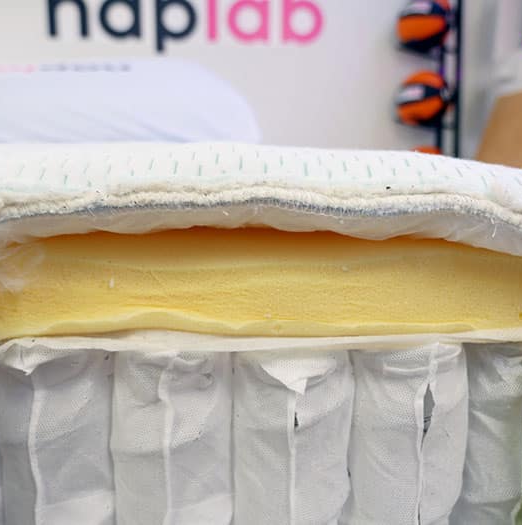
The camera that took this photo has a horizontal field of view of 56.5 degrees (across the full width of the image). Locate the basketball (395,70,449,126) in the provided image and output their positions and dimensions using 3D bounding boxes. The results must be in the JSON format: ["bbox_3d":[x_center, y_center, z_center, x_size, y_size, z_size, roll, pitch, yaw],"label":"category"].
[{"bbox_3d":[0.732,-0.744,2.210,0.237,0.237,0.237,1,5,17],"label":"basketball"}]

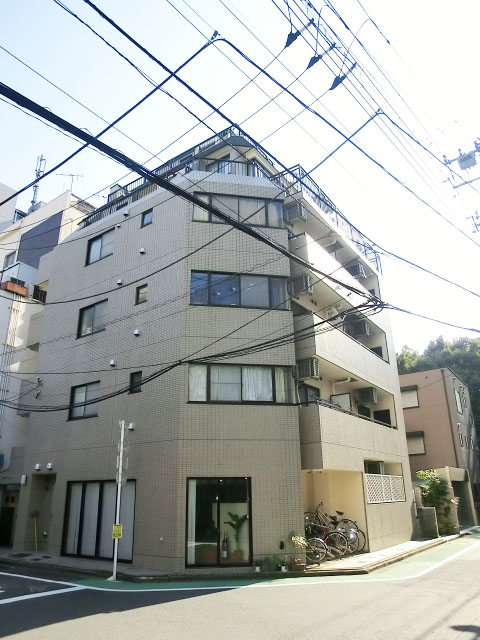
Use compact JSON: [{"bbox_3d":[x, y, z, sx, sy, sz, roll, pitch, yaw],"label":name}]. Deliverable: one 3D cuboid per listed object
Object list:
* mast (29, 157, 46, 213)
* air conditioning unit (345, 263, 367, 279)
[{"bbox_3d":[-11.719,-7.936,25.635,0.450,4.082,0.420,-15,-25,32],"label":"mast"},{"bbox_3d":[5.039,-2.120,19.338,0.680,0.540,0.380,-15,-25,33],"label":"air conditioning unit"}]

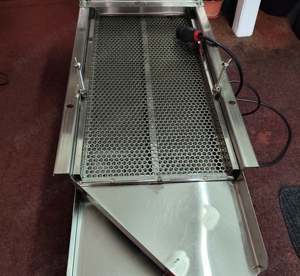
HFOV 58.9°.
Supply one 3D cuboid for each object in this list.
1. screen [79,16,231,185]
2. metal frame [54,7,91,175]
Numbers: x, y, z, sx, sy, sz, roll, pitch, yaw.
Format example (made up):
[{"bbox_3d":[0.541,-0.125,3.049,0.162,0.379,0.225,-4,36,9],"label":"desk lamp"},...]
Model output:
[{"bbox_3d":[-0.003,-0.185,0.824,0.357,0.025,0.687,-2,57,-4],"label":"screen"},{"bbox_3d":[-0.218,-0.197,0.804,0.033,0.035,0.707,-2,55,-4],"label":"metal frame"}]

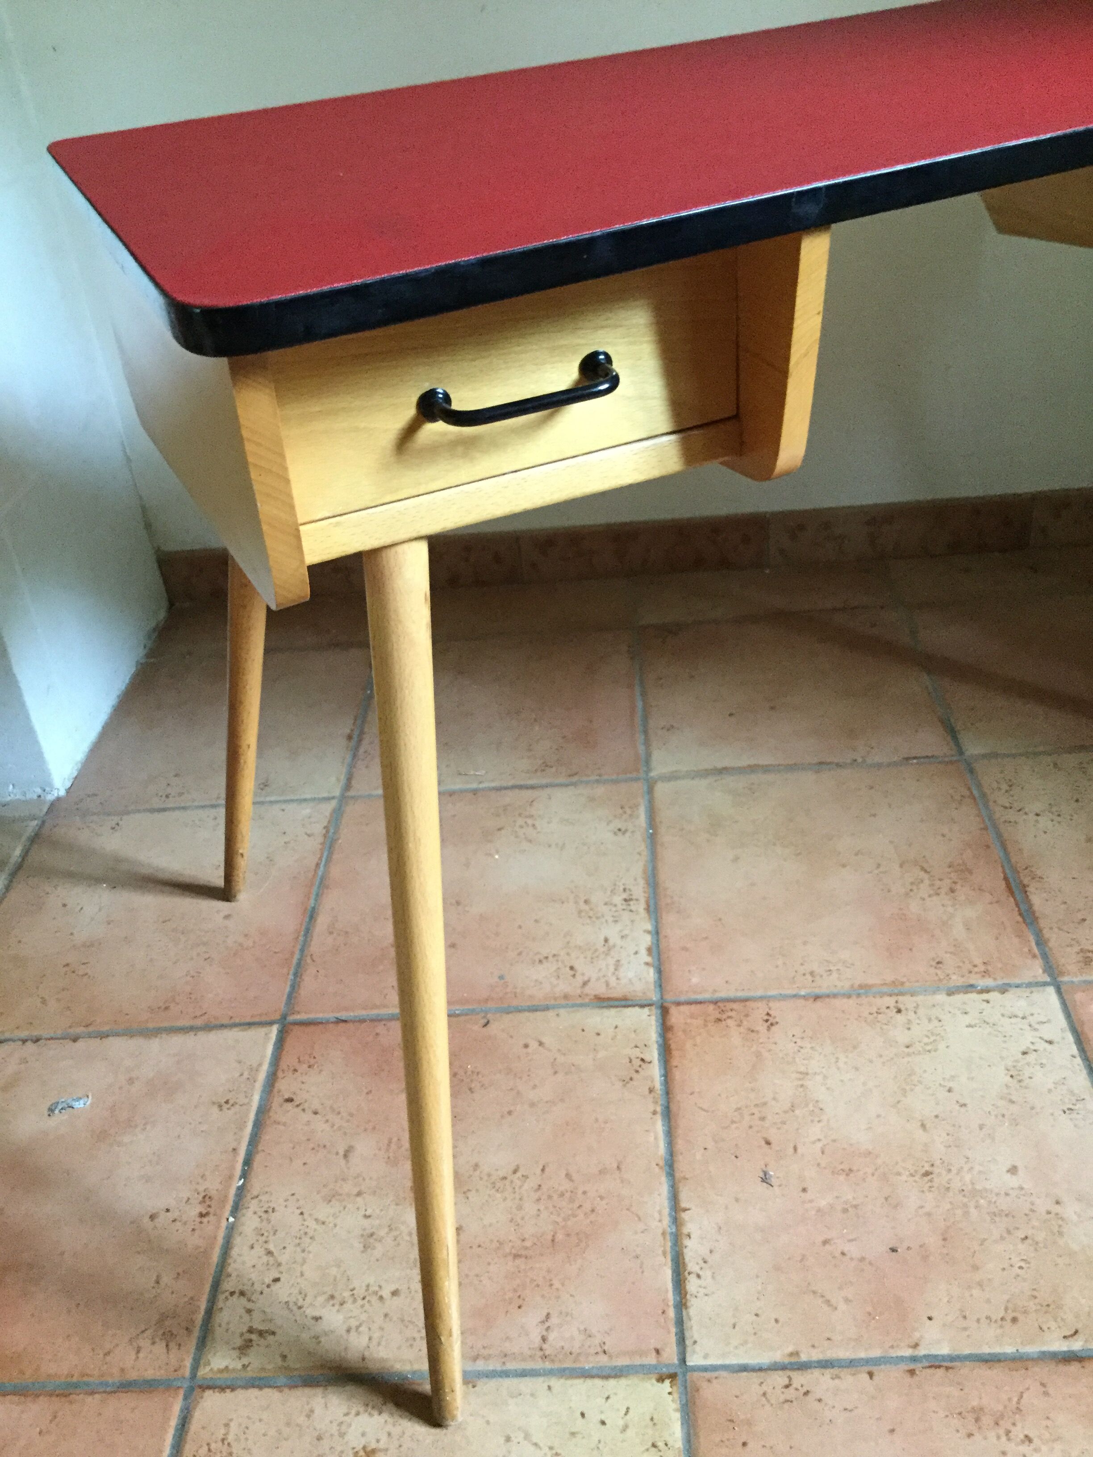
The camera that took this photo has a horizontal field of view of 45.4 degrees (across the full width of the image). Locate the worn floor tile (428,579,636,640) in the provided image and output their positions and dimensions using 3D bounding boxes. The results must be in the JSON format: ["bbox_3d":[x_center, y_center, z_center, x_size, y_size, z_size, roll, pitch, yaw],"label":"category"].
[{"bbox_3d":[-0.049,-0.158,1.803,0.336,0.012,0.142,-4,34,4],"label":"worn floor tile"}]

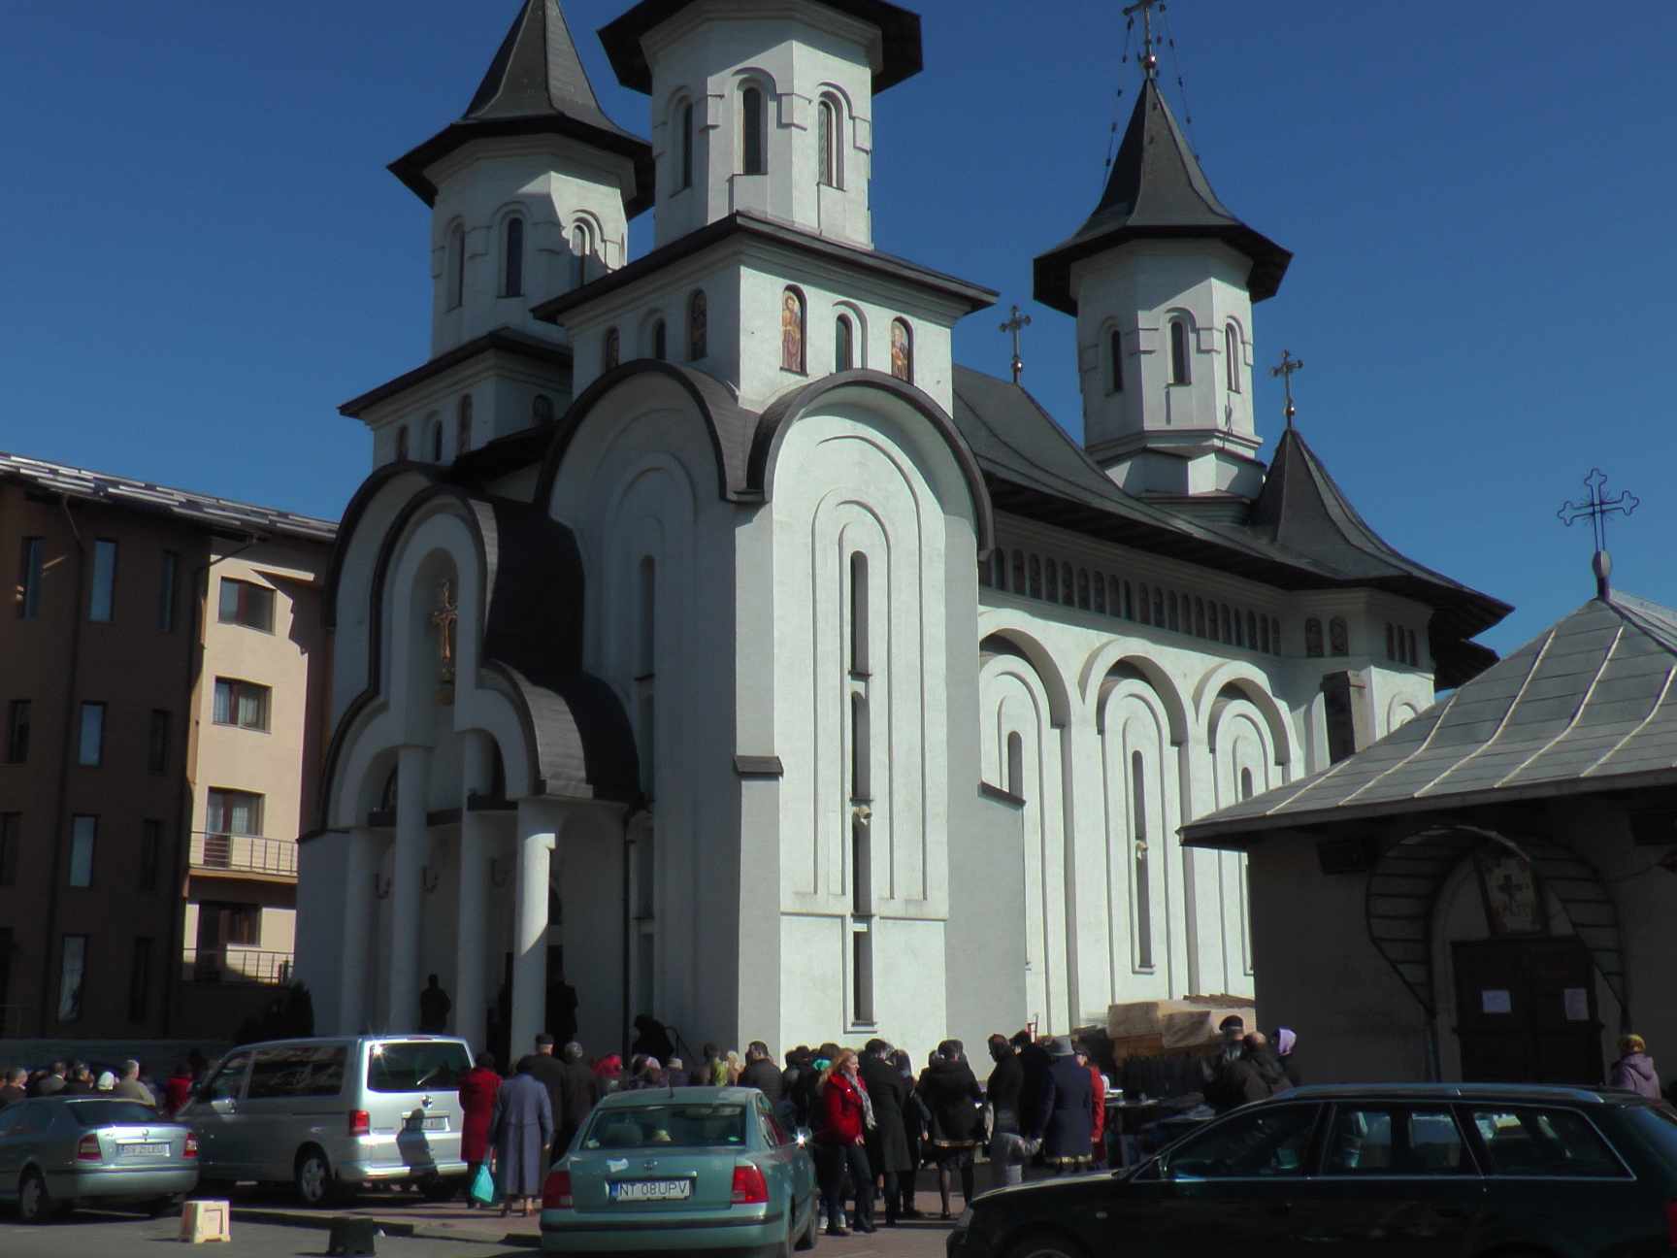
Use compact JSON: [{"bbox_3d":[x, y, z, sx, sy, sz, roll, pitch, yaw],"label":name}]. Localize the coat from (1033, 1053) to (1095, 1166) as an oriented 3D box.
[{"bbox_3d":[2.266,4.820,17.984,0.580,1.106,0.420,-2,-12,6],"label":"coat"}]

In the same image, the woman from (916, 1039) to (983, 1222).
[{"bbox_3d":[1.081,4.873,17.463,0.600,1.675,0.420,-1,-12,3],"label":"woman"}]

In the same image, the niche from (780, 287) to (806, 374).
[{"bbox_3d":[-0.924,-5.604,33.792,0.200,1.630,0.630,-11,-16,39],"label":"niche"}]

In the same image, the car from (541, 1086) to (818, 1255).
[{"bbox_3d":[-1.055,4.309,13.977,1.740,1.460,4.670,-1,-12,3],"label":"car"}]

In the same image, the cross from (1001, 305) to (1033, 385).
[{"bbox_3d":[4.775,-7.606,48.038,1.000,2.200,0.200,-11,-16,41],"label":"cross"}]

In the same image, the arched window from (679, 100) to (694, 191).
[{"bbox_3d":[-2.941,-9.368,34.816,0.200,1.811,0.520,9,-15,-37],"label":"arched window"}]

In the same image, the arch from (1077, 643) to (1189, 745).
[{"bbox_3d":[6.177,1.339,37.887,3.050,2.100,0.450,9,-15,-37],"label":"arch"}]

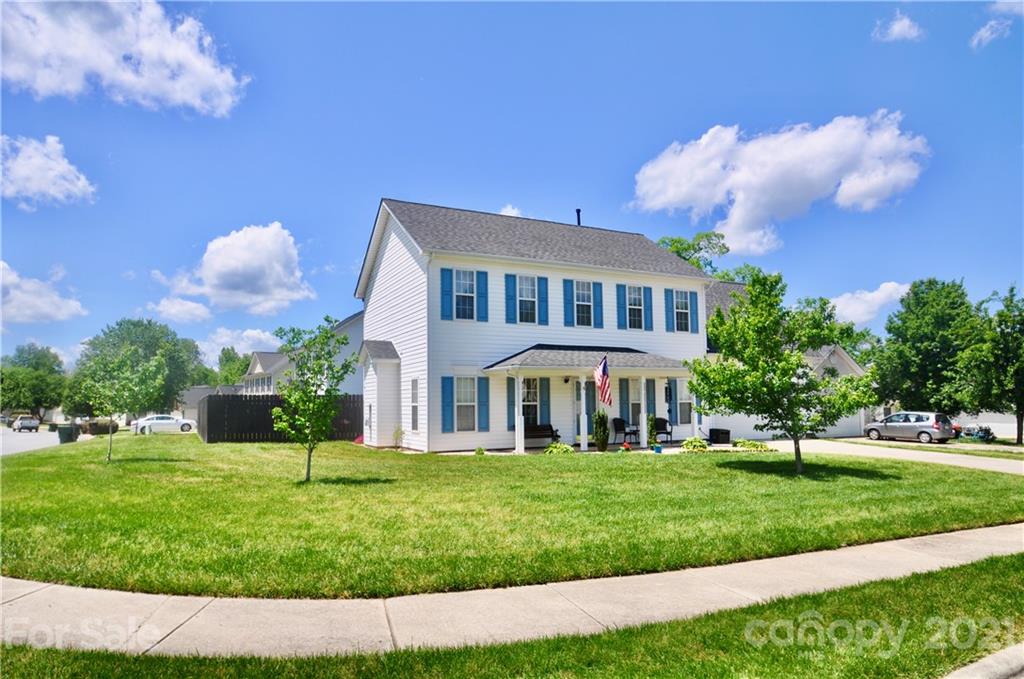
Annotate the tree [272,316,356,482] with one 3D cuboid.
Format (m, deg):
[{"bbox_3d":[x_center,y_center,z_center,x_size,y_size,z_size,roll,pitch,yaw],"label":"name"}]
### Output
[{"bbox_3d":[-4.177,1.239,12.670,1.695,3.482,1.695,1,-6,-19],"label":"tree"}]

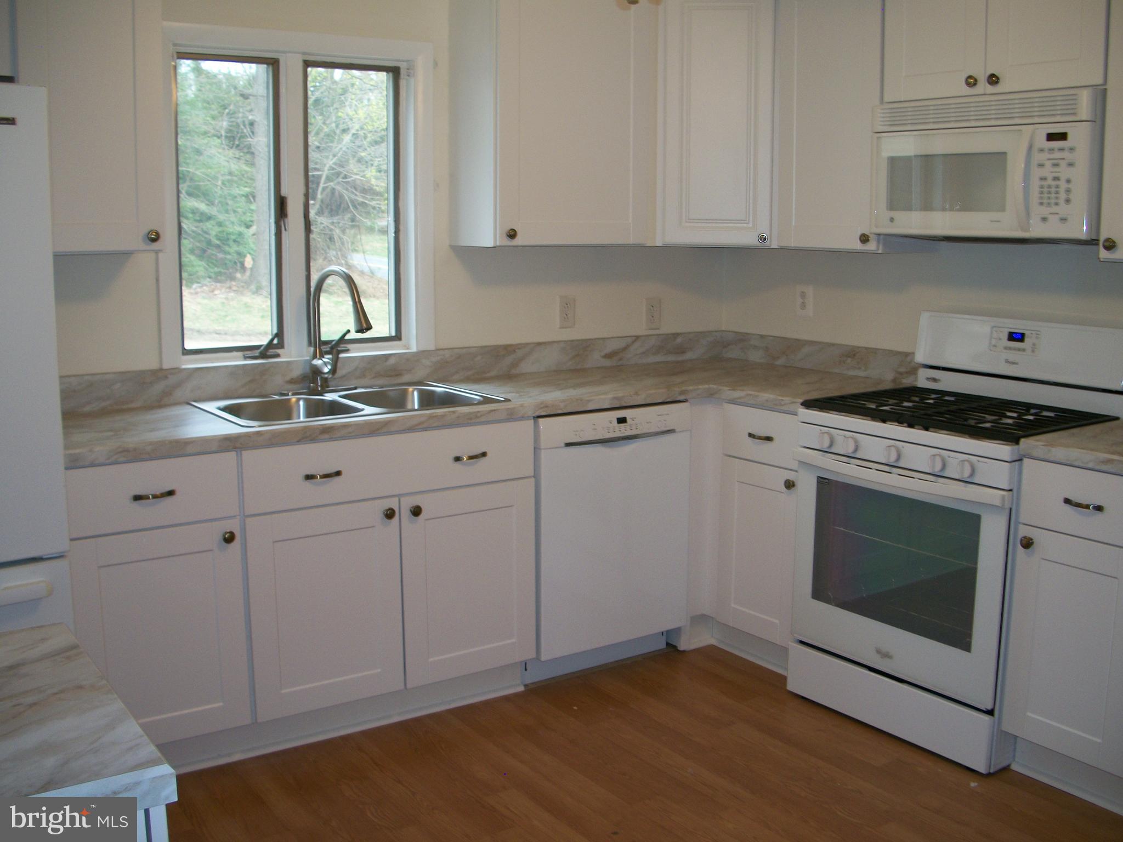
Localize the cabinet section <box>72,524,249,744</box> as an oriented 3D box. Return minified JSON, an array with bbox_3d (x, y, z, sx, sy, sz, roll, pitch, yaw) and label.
[{"bbox_3d":[-1.185,0.512,3.123,0.436,0.571,0.600,-6,11,-34],"label":"cabinet section"}]

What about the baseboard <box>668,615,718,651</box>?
[{"bbox_3d":[0.443,0.726,3.941,0.140,0.103,0.060,-6,11,-34],"label":"baseboard"}]

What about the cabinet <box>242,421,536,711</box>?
[{"bbox_3d":[-0.620,0.368,3.442,0.904,0.758,0.605,-6,11,-34],"label":"cabinet"}]

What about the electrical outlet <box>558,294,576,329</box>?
[{"bbox_3d":[0.024,-0.398,4.165,0.073,0.117,0.008,-6,11,-34],"label":"electrical outlet"}]

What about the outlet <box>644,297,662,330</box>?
[{"bbox_3d":[0.357,-0.413,4.392,0.073,0.119,0.008,-6,11,-34],"label":"outlet"}]

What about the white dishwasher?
[{"bbox_3d":[0.015,0.319,3.870,0.593,0.801,0.610,-6,11,-34],"label":"white dishwasher"}]

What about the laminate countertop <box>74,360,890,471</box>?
[{"bbox_3d":[-0.149,-0.043,3.441,2.700,0.050,1.090,-6,11,-34],"label":"laminate countertop"}]

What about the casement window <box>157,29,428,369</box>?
[{"bbox_3d":[-0.835,-0.700,3.561,0.949,1.034,0.110,-6,11,-34],"label":"casement window"}]

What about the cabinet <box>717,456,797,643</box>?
[{"bbox_3d":[0.882,0.395,3.808,0.600,0.575,0.378,-6,11,-34],"label":"cabinet"}]

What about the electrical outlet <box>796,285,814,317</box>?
[{"bbox_3d":[0.902,-0.447,4.220,0.008,0.114,0.075,-6,11,-34],"label":"electrical outlet"}]

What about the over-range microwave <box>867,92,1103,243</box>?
[{"bbox_3d":[1.285,-0.712,3.208,0.400,0.391,0.754,-6,11,-34],"label":"over-range microwave"}]

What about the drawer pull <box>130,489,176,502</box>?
[{"bbox_3d":[-0.990,0.180,2.758,0.111,0.016,0.027,-6,11,-34],"label":"drawer pull"}]

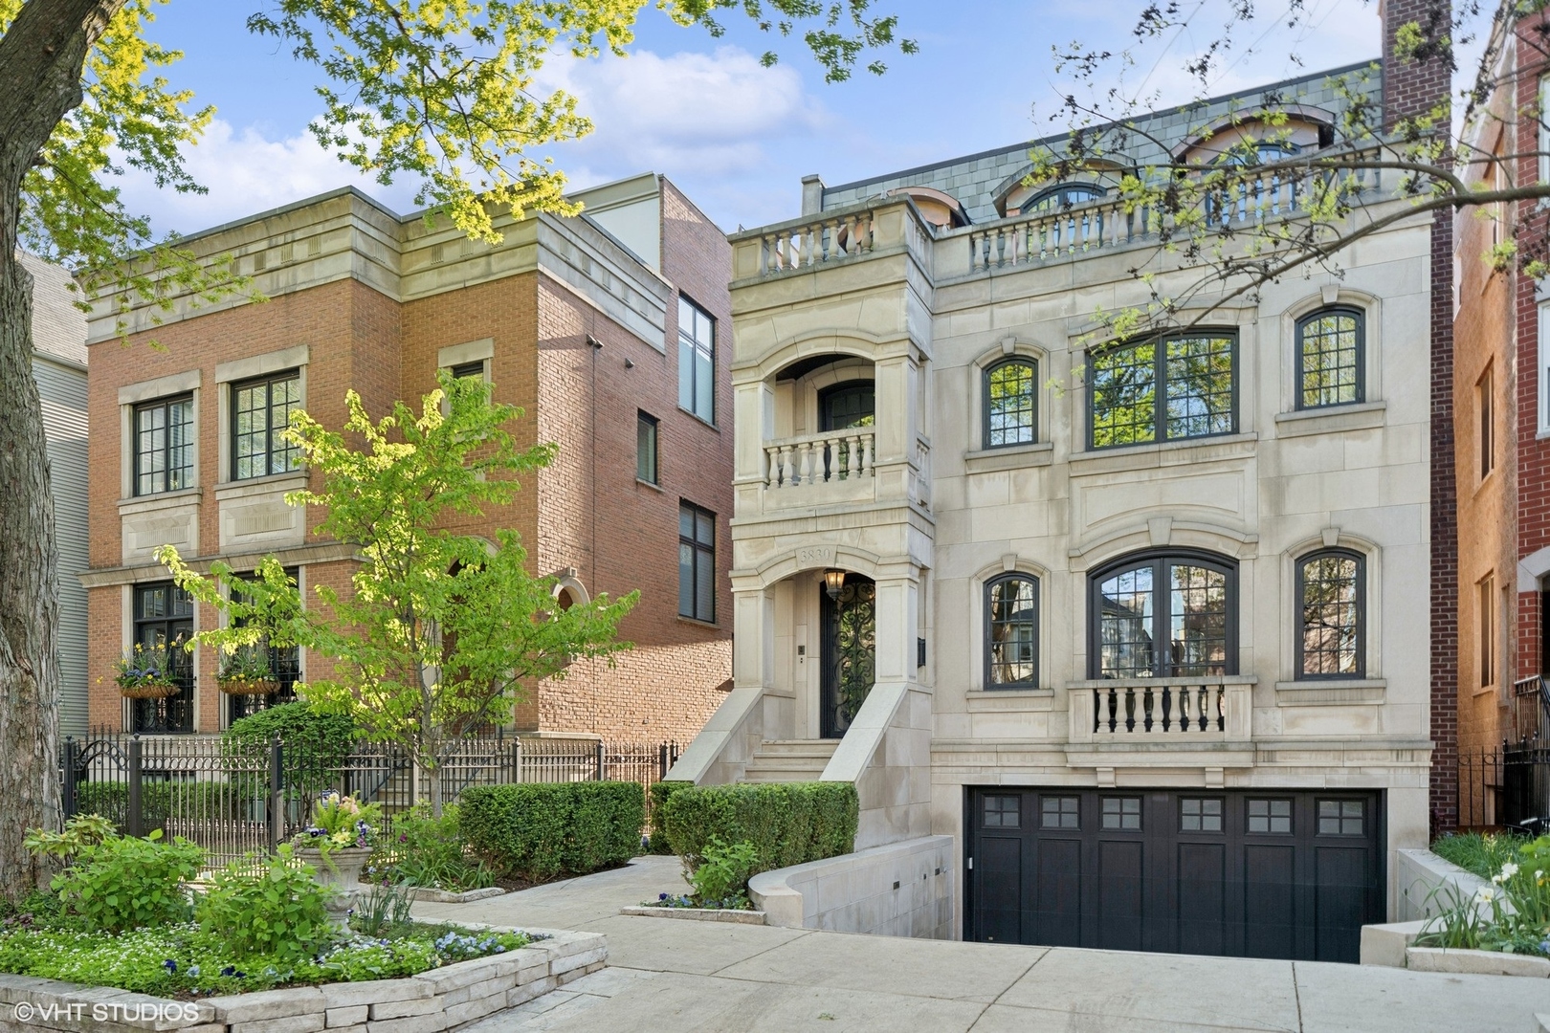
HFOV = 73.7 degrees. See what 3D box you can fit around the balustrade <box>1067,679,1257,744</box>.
[{"bbox_3d":[5.408,2.761,14.605,2.450,0.920,0.420,-1,-3,24],"label":"balustrade"}]

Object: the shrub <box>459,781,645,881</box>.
[{"bbox_3d":[-2.708,3.938,13.125,0.850,1.020,2.400,-1,-3,24],"label":"shrub"}]

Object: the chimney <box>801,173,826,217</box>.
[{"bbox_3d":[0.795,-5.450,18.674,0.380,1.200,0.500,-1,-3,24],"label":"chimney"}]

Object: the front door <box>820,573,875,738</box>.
[{"bbox_3d":[1.253,2.276,16.896,1.100,2.750,0.140,-1,-3,24],"label":"front door"}]

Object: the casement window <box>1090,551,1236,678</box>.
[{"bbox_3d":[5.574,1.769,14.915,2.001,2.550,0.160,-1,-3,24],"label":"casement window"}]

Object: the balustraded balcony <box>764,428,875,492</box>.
[{"bbox_3d":[0.676,-0.860,15.600,1.800,0.760,0.270,-2,-6,26],"label":"balustraded balcony"}]

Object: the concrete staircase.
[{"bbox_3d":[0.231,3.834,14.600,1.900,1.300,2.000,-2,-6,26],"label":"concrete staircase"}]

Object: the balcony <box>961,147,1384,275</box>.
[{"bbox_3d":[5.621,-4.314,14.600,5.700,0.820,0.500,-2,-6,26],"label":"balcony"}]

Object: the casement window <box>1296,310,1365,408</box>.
[{"bbox_3d":[7.539,-2.146,14.023,0.830,1.370,0.150,-1,-3,24],"label":"casement window"}]

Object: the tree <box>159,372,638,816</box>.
[{"bbox_3d":[-4.757,1.269,13.200,6.000,6.300,5.500,-2,-6,26],"label":"tree"}]

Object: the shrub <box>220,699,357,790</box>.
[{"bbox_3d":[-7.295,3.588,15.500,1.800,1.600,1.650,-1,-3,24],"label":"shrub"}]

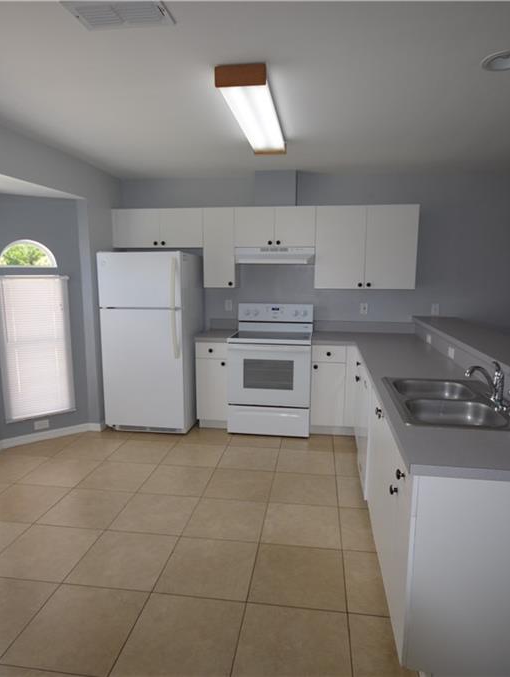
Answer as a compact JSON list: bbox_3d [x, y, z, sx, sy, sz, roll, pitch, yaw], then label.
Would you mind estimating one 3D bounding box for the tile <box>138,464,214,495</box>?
[{"bbox_3d":[-0.561,1.040,3.121,0.457,0.010,0.437,1,9,8],"label":"tile"}]

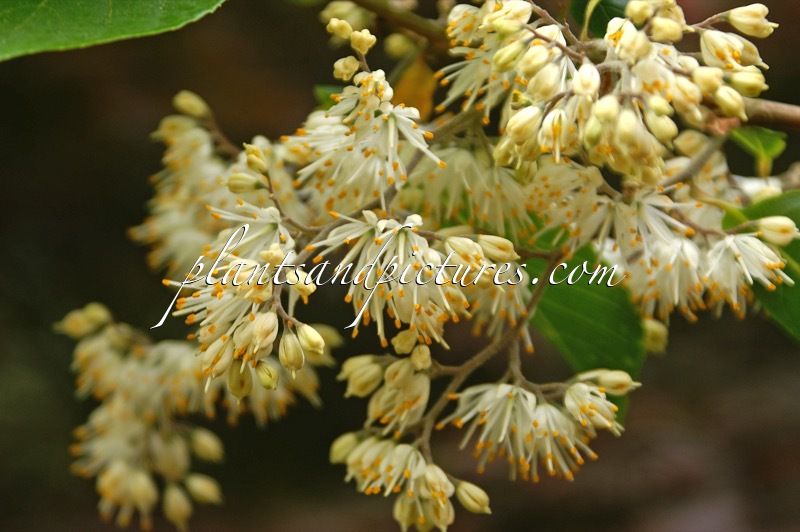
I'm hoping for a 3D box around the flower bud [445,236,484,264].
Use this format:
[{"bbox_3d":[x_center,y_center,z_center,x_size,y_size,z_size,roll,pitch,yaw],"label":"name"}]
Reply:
[{"bbox_3d":[0.014,-0.003,0.500,0.009,0.006,0.006,29,0,18],"label":"flower bud"}]

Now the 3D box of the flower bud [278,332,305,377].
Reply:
[{"bbox_3d":[-0.023,0.019,0.500,0.005,0.010,0.005,-6,-9,0],"label":"flower bud"}]

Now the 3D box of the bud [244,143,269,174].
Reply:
[{"bbox_3d":[-0.031,-0.023,0.508,0.004,0.008,0.004,-35,9,0],"label":"bud"}]

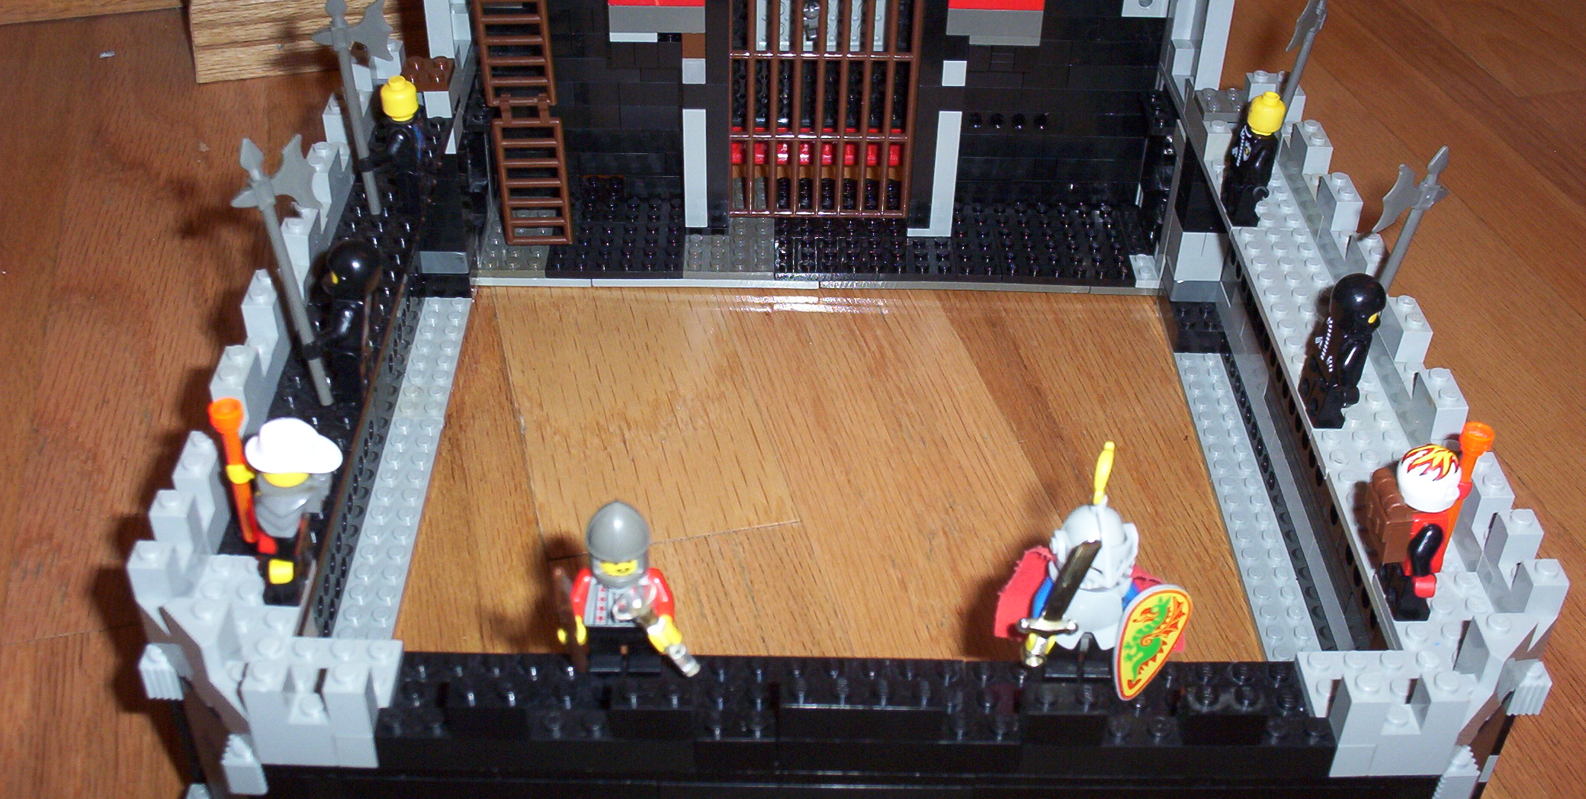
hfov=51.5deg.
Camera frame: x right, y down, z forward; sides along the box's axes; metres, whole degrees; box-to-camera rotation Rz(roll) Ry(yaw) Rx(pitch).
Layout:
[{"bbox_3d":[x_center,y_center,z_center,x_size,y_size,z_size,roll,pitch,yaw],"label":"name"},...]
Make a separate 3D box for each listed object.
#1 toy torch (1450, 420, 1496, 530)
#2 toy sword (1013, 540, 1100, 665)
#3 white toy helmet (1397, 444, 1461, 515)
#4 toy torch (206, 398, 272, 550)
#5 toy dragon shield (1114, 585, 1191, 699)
[{"bbox_3d":[0.148,0.022,0.365,0.007,0.038,0.007,-2,38,1],"label":"toy torch"},{"bbox_3d":[0.053,0.040,0.324,0.013,0.033,0.004,4,33,-21],"label":"toy sword"},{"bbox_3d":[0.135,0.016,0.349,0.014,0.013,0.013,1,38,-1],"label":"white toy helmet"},{"bbox_3d":[-0.122,0.017,0.361,0.007,0.039,0.007,3,38,-2],"label":"toy torch"},{"bbox_3d":[0.070,0.047,0.327,0.016,0.025,0.005,4,23,-31],"label":"toy dragon shield"}]

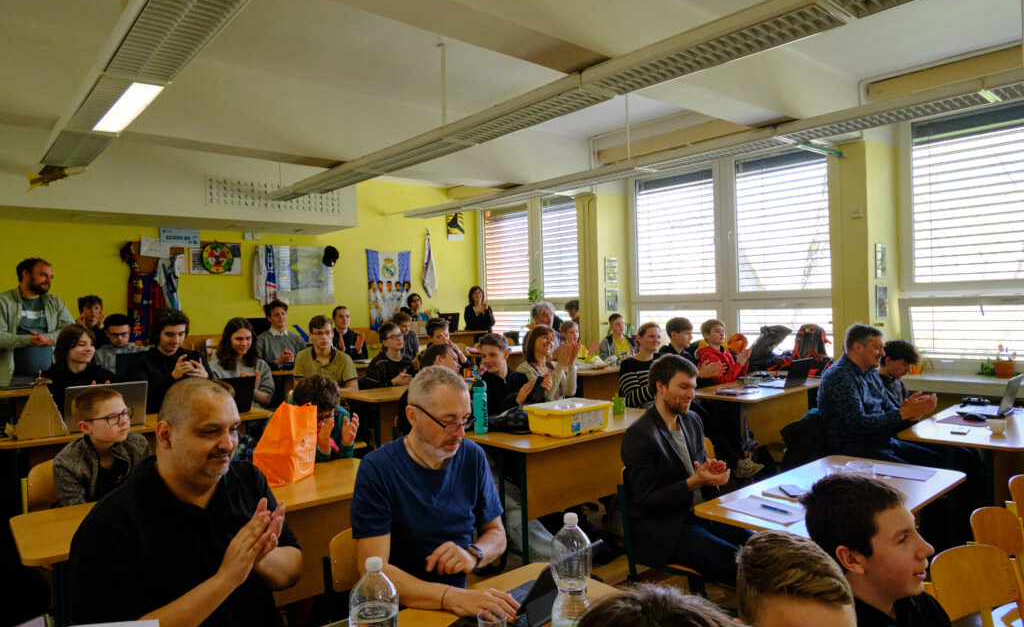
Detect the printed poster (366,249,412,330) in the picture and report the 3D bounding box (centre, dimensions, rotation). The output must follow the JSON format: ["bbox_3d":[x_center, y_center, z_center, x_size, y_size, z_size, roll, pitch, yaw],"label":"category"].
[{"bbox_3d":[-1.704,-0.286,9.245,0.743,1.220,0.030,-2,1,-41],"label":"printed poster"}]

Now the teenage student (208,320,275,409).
[{"bbox_3d":[-1.738,0.682,4.299,0.460,1.290,0.660,-2,0,-37],"label":"teenage student"}]

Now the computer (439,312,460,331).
[{"bbox_3d":[-0.847,0.117,8.479,0.330,0.240,0.270,-2,0,-42],"label":"computer"}]

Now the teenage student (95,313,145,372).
[{"bbox_3d":[-3.030,0.641,5.074,0.500,1.250,0.700,-2,1,-41],"label":"teenage student"}]

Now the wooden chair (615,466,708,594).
[{"bbox_3d":[0.803,1.111,2.974,0.410,0.810,0.480,-2,0,-42],"label":"wooden chair"}]

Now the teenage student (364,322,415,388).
[{"bbox_3d":[-0.862,0.692,5.134,0.700,1.244,0.480,-1,0,40],"label":"teenage student"}]

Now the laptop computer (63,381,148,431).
[{"bbox_3d":[-2.079,0.469,3.319,0.335,0.225,0.240,-2,0,-42],"label":"laptop computer"}]

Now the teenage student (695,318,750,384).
[{"bbox_3d":[1.732,0.684,5.449,0.720,1.270,0.500,-1,1,40],"label":"teenage student"}]

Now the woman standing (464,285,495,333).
[{"bbox_3d":[-0.457,0.396,9.081,0.480,1.570,0.400,-2,0,-36],"label":"woman standing"}]

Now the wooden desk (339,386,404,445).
[{"bbox_3d":[-0.562,0.923,4.823,1.290,0.750,0.590,-2,1,-41],"label":"wooden desk"}]

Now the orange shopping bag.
[{"bbox_3d":[-0.938,0.526,2.693,0.190,0.300,0.180,-1,1,8],"label":"orange shopping bag"}]

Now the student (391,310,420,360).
[{"bbox_3d":[-1.067,0.580,7.012,0.460,1.230,0.700,-2,0,-42],"label":"student"}]

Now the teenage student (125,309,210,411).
[{"bbox_3d":[-2.077,0.662,4.058,0.520,1.377,0.720,-2,0,-42],"label":"teenage student"}]

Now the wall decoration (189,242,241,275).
[{"bbox_3d":[-3.413,-0.631,7.553,0.600,0.390,0.050,-2,0,-42],"label":"wall decoration"}]

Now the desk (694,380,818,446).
[{"bbox_3d":[1.891,0.971,5.073,1.280,0.760,0.610,-2,0,-42],"label":"desk"}]

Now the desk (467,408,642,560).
[{"bbox_3d":[0.393,1.004,3.704,1.290,0.750,0.590,-2,1,-41],"label":"desk"}]

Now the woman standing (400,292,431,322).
[{"bbox_3d":[-1.225,0.489,8.397,0.480,1.500,0.400,-2,0,-42],"label":"woman standing"}]

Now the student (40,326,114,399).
[{"bbox_3d":[-2.437,0.712,3.738,0.470,1.298,0.700,-2,0,-42],"label":"student"}]

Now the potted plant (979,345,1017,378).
[{"bbox_3d":[3.635,0.349,4.885,0.280,0.260,0.250,-2,1,-41],"label":"potted plant"}]

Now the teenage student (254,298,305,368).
[{"bbox_3d":[-2.042,0.548,5.825,0.470,1.330,0.660,-2,0,-39],"label":"teenage student"}]

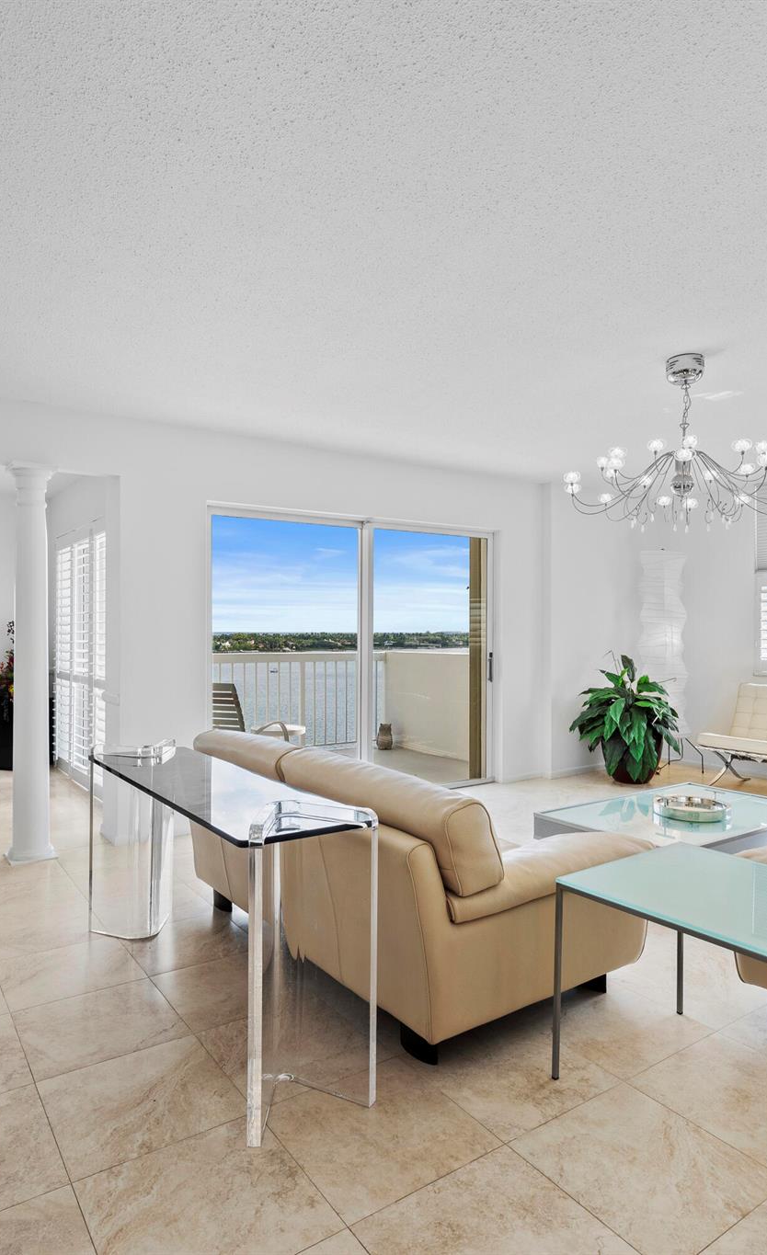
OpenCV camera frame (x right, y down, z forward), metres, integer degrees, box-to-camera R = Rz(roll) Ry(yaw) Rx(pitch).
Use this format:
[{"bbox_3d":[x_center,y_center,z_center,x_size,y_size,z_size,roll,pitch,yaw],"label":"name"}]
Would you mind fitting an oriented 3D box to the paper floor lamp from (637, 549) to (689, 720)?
[{"bbox_3d":[2.550,0.305,6.612,0.450,1.960,0.450,0,0,-15],"label":"paper floor lamp"}]

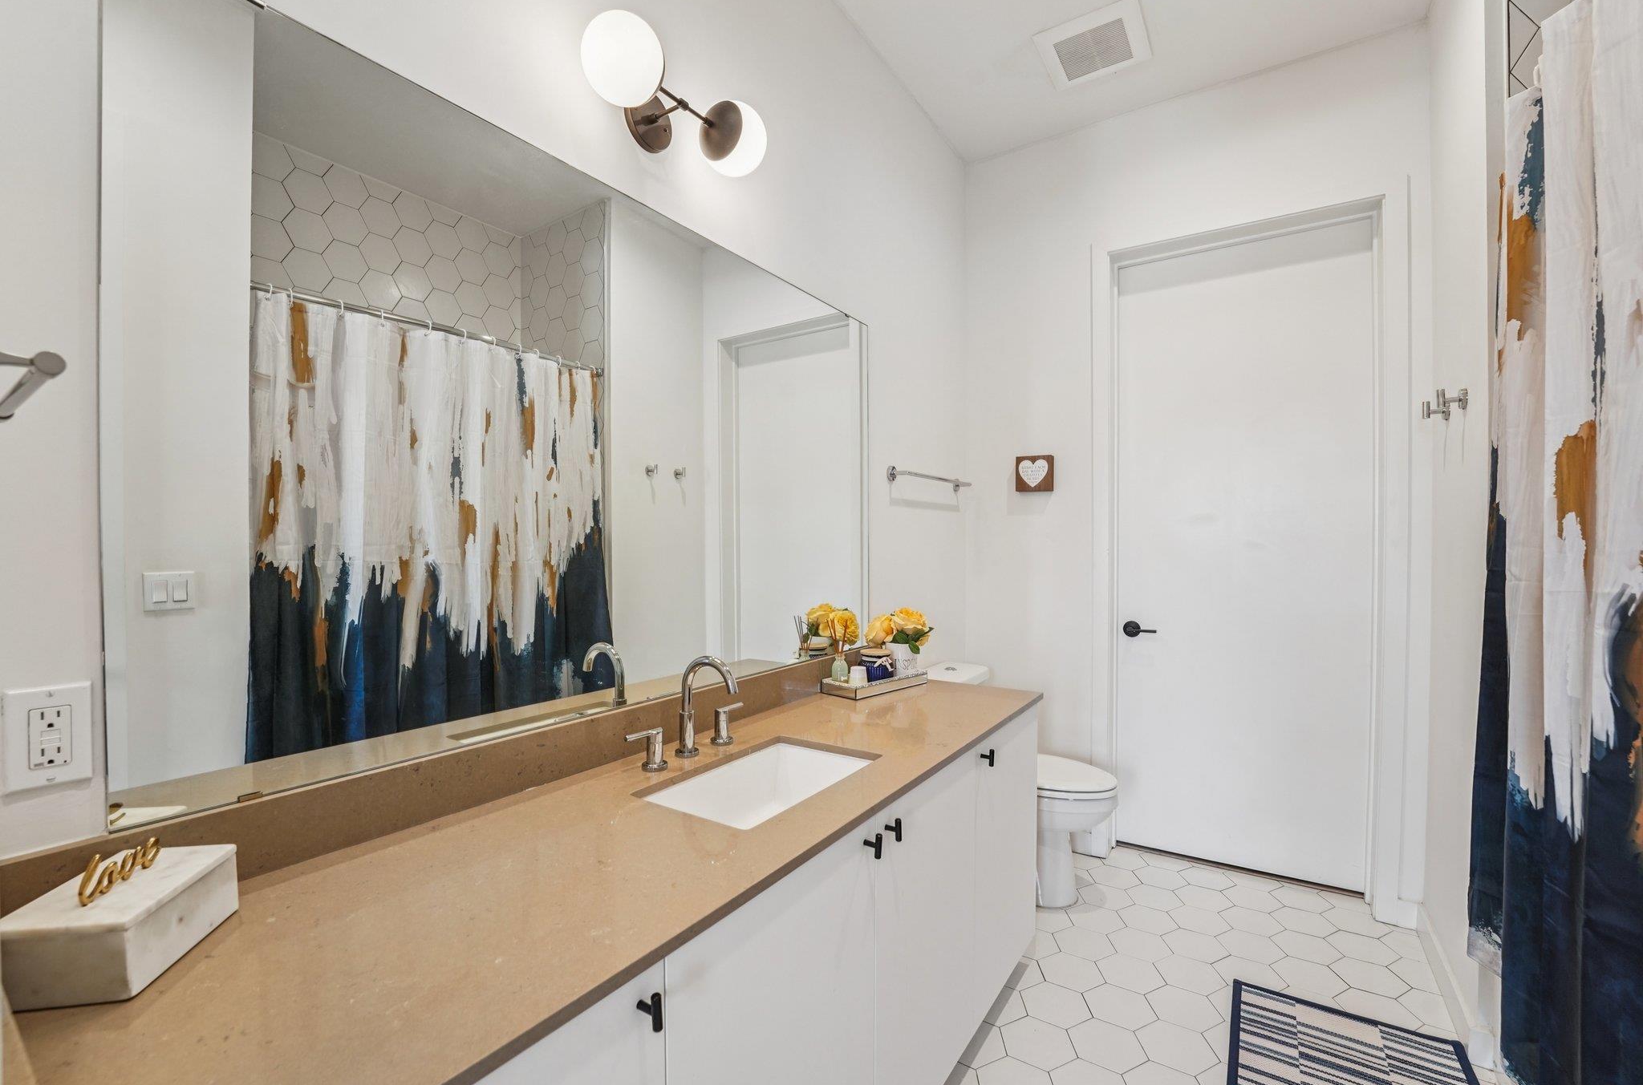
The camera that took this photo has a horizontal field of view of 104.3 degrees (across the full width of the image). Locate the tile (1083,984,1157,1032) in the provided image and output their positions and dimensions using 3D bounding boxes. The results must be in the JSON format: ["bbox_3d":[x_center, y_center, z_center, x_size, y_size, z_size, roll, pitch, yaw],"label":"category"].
[{"bbox_3d":[0.832,1.301,1.783,0.200,0.010,0.174,0,0,35],"label":"tile"}]

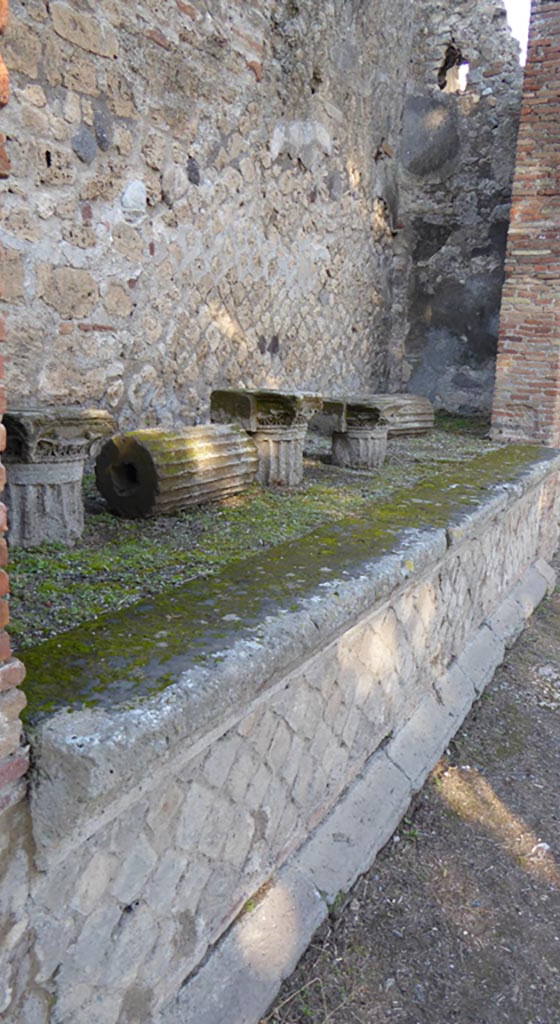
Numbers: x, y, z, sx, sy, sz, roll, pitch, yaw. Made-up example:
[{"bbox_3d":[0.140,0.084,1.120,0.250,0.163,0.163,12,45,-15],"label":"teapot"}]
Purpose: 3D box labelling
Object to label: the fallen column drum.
[{"bbox_3d":[-0.416,-0.185,2.999,0.334,0.334,0.635,11,16,32],"label":"fallen column drum"}]

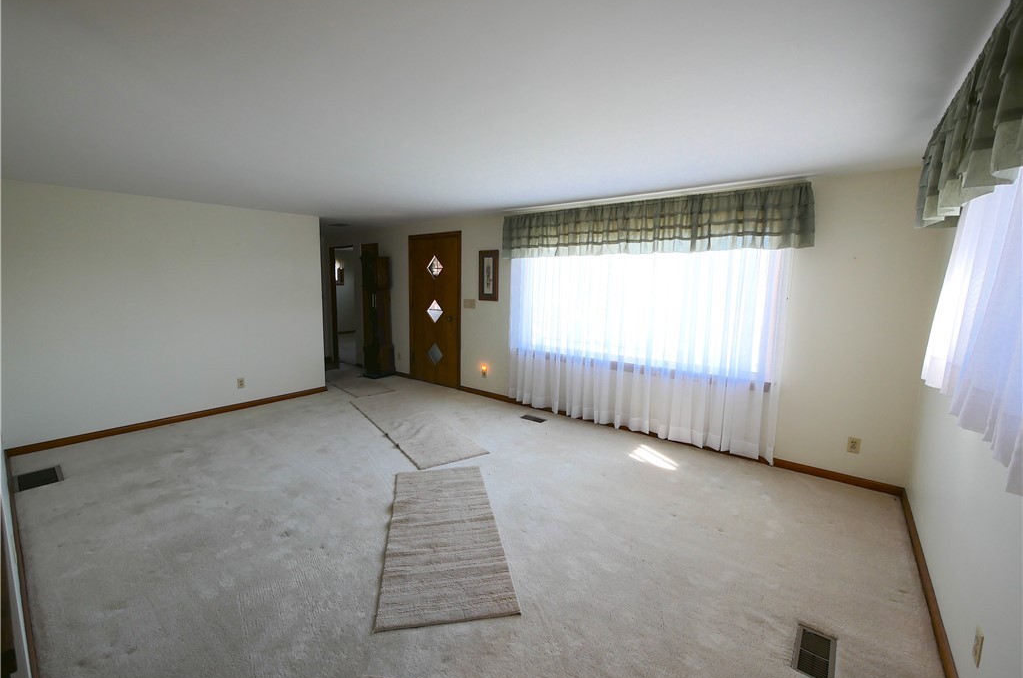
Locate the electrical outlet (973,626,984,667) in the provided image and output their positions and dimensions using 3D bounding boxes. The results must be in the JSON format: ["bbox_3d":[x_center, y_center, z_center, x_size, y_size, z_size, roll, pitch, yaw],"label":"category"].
[{"bbox_3d":[1.548,1.016,1.371,0.014,0.115,0.072,7,10,38],"label":"electrical outlet"}]

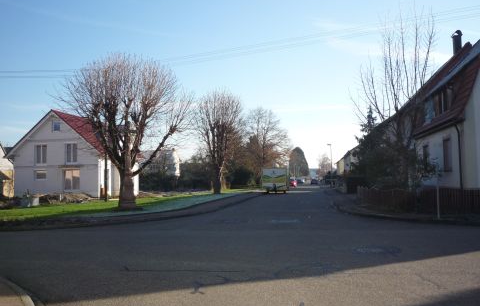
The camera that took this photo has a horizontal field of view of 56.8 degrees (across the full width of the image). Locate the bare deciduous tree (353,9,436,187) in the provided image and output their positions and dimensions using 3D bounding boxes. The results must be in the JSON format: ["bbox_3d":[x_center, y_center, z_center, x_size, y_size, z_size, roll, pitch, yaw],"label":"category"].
[{"bbox_3d":[8.411,-2.582,24.177,4.600,10.800,4.500,0,-3,9],"label":"bare deciduous tree"}]

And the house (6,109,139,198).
[{"bbox_3d":[-16.900,0.235,46.356,10.800,8.500,9.200,-1,-3,16],"label":"house"}]

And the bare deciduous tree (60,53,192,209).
[{"bbox_3d":[-5.497,-1.082,21.391,6.400,7.500,6.200,0,-3,9],"label":"bare deciduous tree"}]

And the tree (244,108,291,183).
[{"bbox_3d":[3.905,-0.749,63.135,6.800,11.600,6.800,0,-3,9],"label":"tree"}]

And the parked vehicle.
[{"bbox_3d":[3.620,2.808,44.513,2.250,2.500,5.800,0,-3,8],"label":"parked vehicle"}]

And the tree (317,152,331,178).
[{"bbox_3d":[21.642,3.892,114.959,3.900,8.000,3.900,0,-3,9],"label":"tree"}]

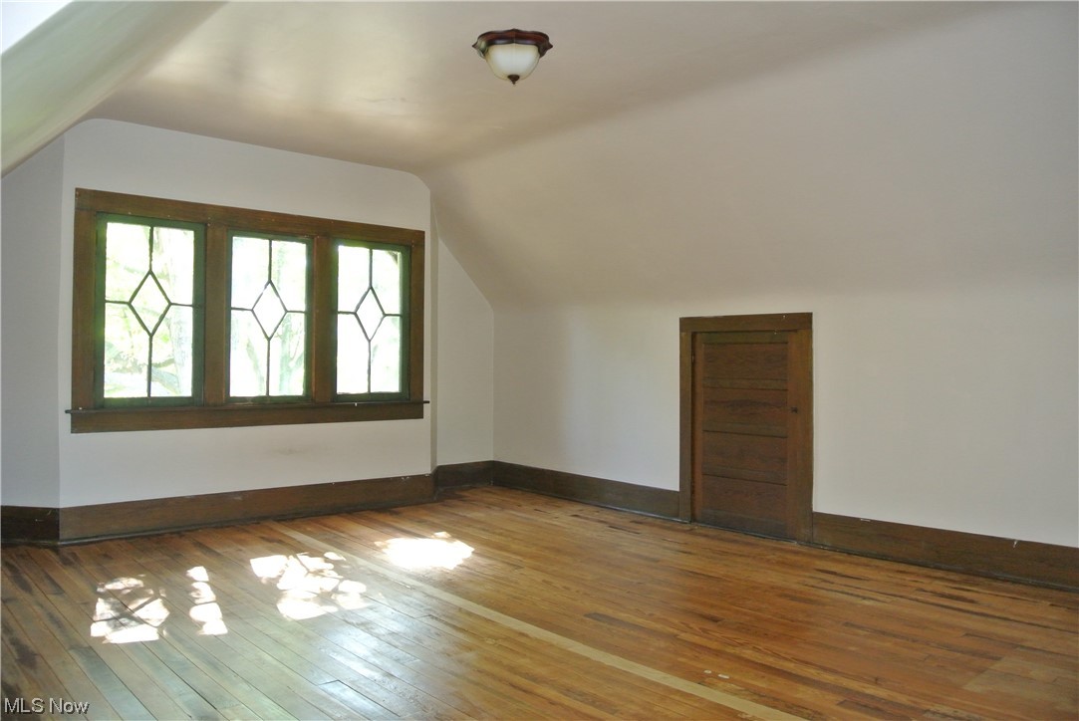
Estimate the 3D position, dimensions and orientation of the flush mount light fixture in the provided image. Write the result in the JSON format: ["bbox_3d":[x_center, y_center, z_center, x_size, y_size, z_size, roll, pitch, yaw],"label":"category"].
[{"bbox_3d":[-0.112,-1.284,3.499,0.358,0.180,0.358,0,-1,0],"label":"flush mount light fixture"}]

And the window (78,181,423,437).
[{"bbox_3d":[-1.769,-0.276,5.340,2.360,1.410,0.120,1,-1,-41],"label":"window"}]

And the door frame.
[{"bbox_3d":[1.260,0.394,5.015,0.120,1.350,0.970,1,-1,-41],"label":"door frame"}]

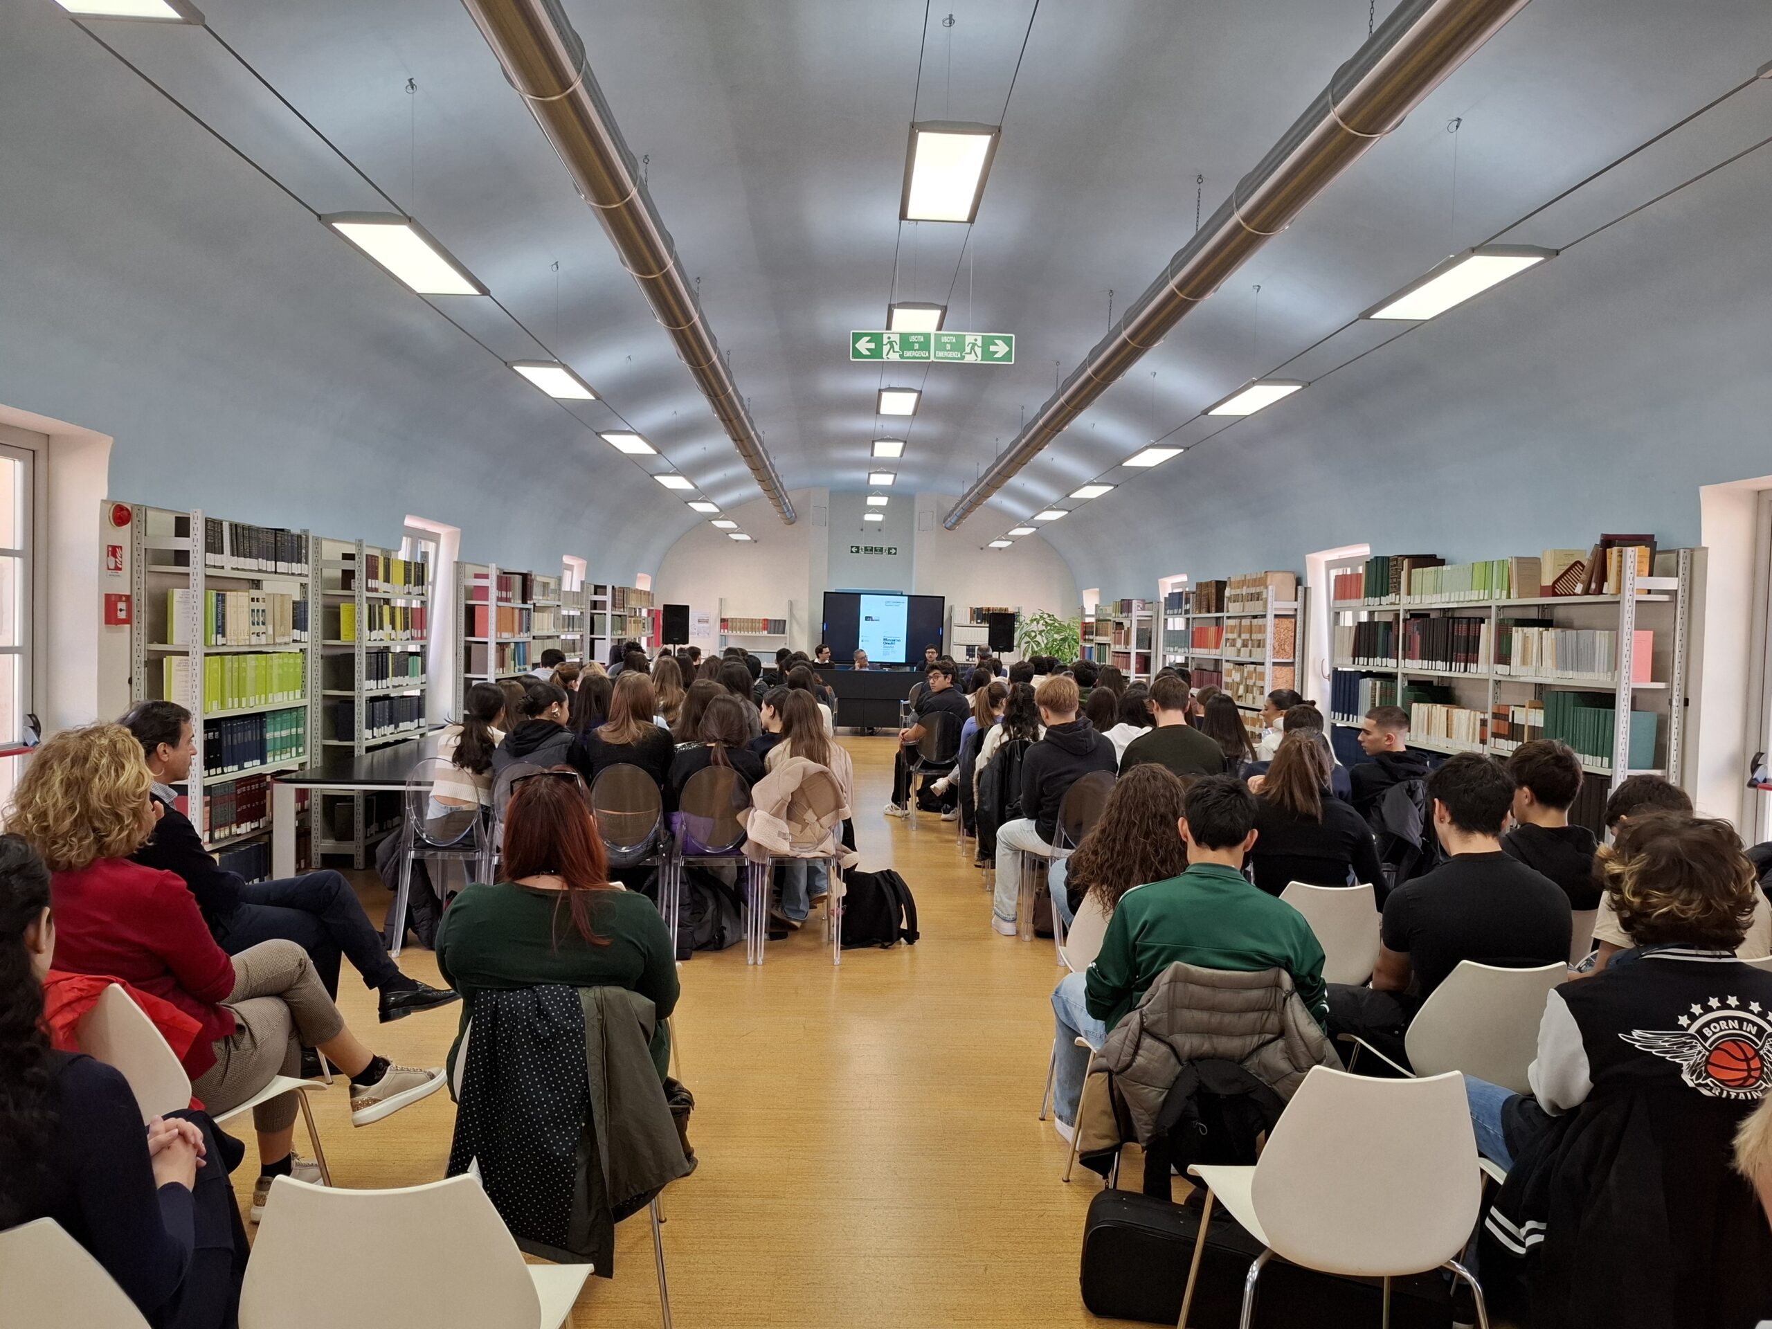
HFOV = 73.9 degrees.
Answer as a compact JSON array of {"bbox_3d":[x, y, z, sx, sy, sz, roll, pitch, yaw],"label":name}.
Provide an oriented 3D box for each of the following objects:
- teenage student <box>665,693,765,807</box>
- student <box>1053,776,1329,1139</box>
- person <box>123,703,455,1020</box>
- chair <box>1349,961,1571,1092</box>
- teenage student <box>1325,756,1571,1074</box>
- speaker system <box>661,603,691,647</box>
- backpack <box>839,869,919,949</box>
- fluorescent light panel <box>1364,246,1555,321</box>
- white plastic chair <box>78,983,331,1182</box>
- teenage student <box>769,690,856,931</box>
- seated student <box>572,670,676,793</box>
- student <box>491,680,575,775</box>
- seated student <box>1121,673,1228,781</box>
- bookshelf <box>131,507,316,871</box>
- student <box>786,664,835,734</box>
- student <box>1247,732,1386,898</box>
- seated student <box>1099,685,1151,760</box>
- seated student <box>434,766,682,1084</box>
[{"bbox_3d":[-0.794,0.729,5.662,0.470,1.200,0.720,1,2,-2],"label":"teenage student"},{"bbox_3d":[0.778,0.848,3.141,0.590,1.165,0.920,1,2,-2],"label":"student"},{"bbox_3d":[-1.901,0.755,3.584,0.570,1.280,0.950,3,2,40],"label":"person"},{"bbox_3d":[1.433,1.061,2.977,0.530,0.775,0.520,1,2,-2],"label":"chair"},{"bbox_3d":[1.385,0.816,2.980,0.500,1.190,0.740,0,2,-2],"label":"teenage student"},{"bbox_3d":[-3.206,-0.599,18.000,0.390,0.600,0.360,1,2,-2],"label":"speaker system"},{"bbox_3d":[-0.045,1.153,5.660,0.370,0.355,0.310,0,2,-10],"label":"backpack"},{"bbox_3d":[2.352,-1.569,4.906,0.331,0.045,0.969,1,2,-2],"label":"fluorescent light panel"},{"bbox_3d":[-1.617,1.045,2.651,0.540,0.770,0.540,3,2,31],"label":"white plastic chair"},{"bbox_3d":[-0.369,0.757,5.996,0.460,1.230,0.880,2,2,0],"label":"teenage student"},{"bbox_3d":[-1.195,0.686,5.630,0.460,1.290,0.760,0,2,-1],"label":"seated student"},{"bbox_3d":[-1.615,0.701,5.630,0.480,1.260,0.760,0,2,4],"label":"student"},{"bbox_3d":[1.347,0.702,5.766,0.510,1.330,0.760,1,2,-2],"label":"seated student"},{"bbox_3d":[-3.252,0.285,5.830,0.300,1.985,1.130,1,2,-2],"label":"bookshelf"},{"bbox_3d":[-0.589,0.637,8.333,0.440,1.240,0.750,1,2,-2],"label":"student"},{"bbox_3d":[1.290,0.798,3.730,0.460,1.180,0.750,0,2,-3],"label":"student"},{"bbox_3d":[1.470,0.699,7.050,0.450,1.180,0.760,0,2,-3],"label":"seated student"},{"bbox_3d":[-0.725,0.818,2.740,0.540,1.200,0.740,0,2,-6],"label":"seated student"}]

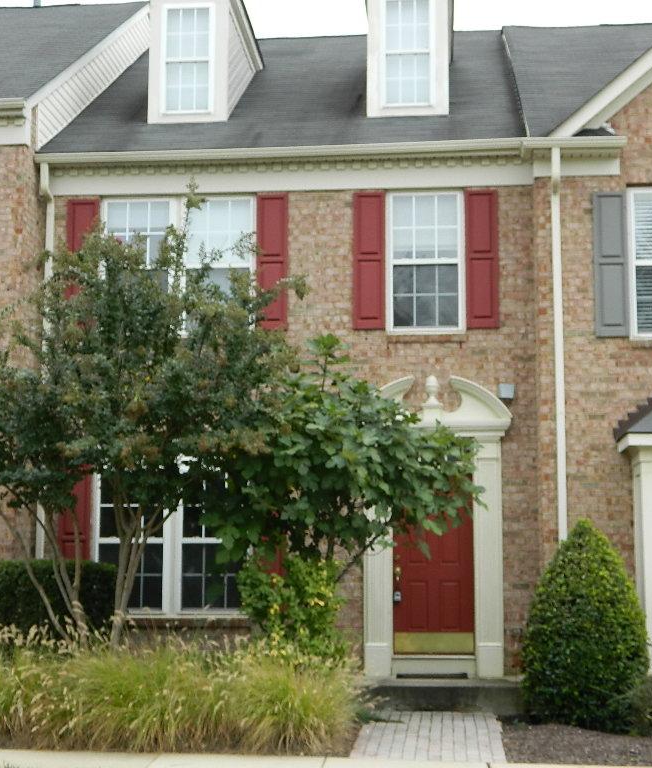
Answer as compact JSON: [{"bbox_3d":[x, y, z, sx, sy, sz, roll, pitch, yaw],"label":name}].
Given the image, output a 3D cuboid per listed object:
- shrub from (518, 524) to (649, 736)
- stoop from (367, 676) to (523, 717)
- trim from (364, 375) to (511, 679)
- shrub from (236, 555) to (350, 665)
[{"bbox_3d":[2.452,2.251,13.231,1.189,1.935,1.200,-1,-9,6],"label":"shrub"},{"bbox_3d":[1.170,3.299,14.733,1.753,0.277,1.400,-1,-8,6],"label":"stoop"},{"bbox_3d":[1.203,1.579,15.580,1.728,3.347,0.270,-1,-8,6],"label":"trim"},{"bbox_3d":[-0.340,2.470,14.610,1.114,1.327,1.000,-1,-9,6],"label":"shrub"}]

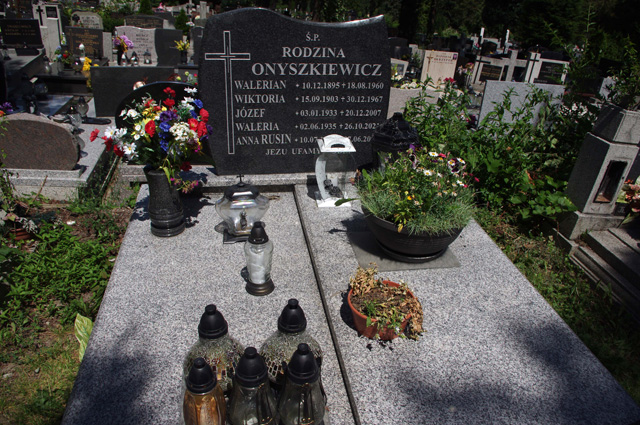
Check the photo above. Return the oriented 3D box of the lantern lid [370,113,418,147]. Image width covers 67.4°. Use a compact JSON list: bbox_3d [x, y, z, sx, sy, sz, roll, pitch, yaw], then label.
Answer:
[{"bbox_3d":[0.364,-0.407,2.331,0.220,0.140,0.200,-3,30,-10],"label":"lantern lid"}]

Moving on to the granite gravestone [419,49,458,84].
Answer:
[{"bbox_3d":[1.853,-2.227,7.435,0.510,0.620,0.090,3,29,0],"label":"granite gravestone"}]

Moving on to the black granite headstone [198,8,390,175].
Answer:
[{"bbox_3d":[-0.122,-0.590,2.423,0.925,0.810,0.100,-3,28,-10],"label":"black granite headstone"}]

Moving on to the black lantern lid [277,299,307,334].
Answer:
[{"bbox_3d":[-0.069,0.259,1.231,0.074,0.069,0.074,2,30,-1],"label":"black lantern lid"}]

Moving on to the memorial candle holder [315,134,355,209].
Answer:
[{"bbox_3d":[0.066,-0.199,2.320,0.165,0.310,0.165,-3,30,-10],"label":"memorial candle holder"}]

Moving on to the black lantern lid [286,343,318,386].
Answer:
[{"bbox_3d":[-0.034,0.334,1.081,0.074,0.076,0.074,2,30,-1],"label":"black lantern lid"}]

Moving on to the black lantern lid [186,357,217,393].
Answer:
[{"bbox_3d":[-0.294,0.393,1.181,0.075,0.070,0.075,-3,30,-10],"label":"black lantern lid"}]

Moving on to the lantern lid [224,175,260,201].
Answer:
[{"bbox_3d":[-0.320,-0.112,1.974,0.150,0.098,0.140,-3,30,-10],"label":"lantern lid"}]

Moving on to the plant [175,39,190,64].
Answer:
[{"bbox_3d":[-2.050,-2.403,7.200,0.240,0.400,0.230,-1,28,-9],"label":"plant"}]

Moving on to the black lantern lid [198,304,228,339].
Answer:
[{"bbox_3d":[-0.286,0.282,1.279,0.077,0.071,0.077,-3,30,-10],"label":"black lantern lid"}]

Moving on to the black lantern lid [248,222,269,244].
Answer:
[{"bbox_3d":[-0.212,0.067,1.674,0.068,0.059,0.068,2,29,-1],"label":"black lantern lid"}]

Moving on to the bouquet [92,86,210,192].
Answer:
[{"bbox_3d":[-0.637,-0.291,1.875,0.430,0.380,0.320,-3,30,-10],"label":"bouquet"}]

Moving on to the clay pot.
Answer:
[{"bbox_3d":[0.199,0.333,1.608,0.213,0.108,0.213,2,30,-1],"label":"clay pot"}]

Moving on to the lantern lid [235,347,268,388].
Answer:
[{"bbox_3d":[-0.164,0.364,1.155,0.077,0.079,0.077,-3,30,-10],"label":"lantern lid"}]

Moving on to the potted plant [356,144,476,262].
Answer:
[{"bbox_3d":[0.384,-0.050,2.026,0.485,0.395,0.460,-3,30,-10],"label":"potted plant"}]

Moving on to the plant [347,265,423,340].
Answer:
[{"bbox_3d":[0.208,0.308,1.604,0.245,0.165,0.245,-3,30,-10],"label":"plant"}]

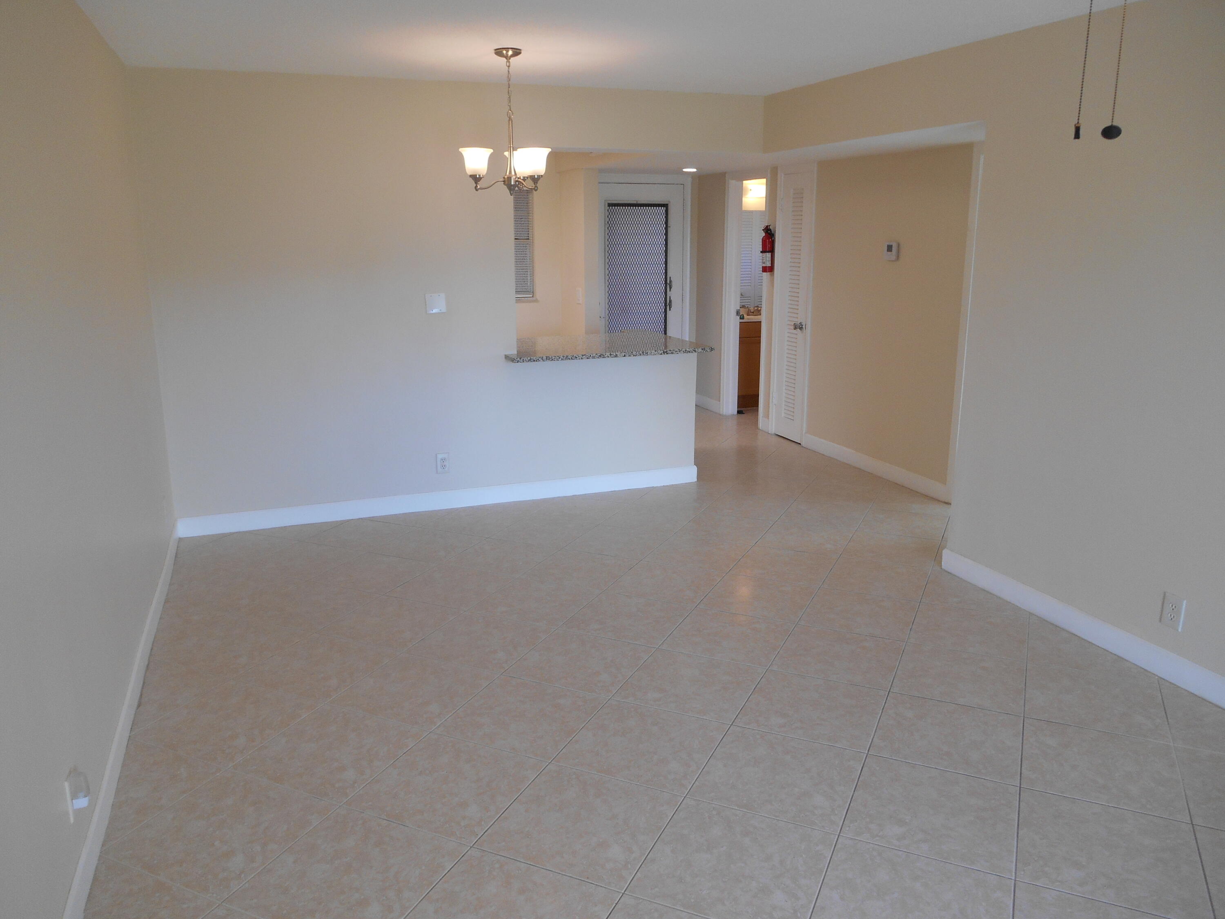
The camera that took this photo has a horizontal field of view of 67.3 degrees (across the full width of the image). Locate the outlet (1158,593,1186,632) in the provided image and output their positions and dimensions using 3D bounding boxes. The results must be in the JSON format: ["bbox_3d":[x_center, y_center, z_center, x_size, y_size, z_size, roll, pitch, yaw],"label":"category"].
[{"bbox_3d":[2.045,0.557,3.361,0.009,0.118,0.076,-6,15,-20],"label":"outlet"}]

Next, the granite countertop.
[{"bbox_3d":[-0.151,-0.747,6.045,1.315,0.033,1.100,-6,15,-20],"label":"granite countertop"}]

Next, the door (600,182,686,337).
[{"bbox_3d":[0.287,-1.471,8.395,0.876,2.060,0.080,-6,15,-20],"label":"door"}]

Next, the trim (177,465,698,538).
[{"bbox_3d":[-0.919,0.237,5.602,3.146,0.110,0.018,-6,15,-20],"label":"trim"}]

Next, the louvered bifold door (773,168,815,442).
[{"bbox_3d":[1.401,-1.163,7.142,0.045,2.050,0.440,-6,15,-20],"label":"louvered bifold door"}]

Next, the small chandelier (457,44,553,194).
[{"bbox_3d":[-0.497,-1.558,4.276,0.435,0.628,0.435,-2,14,-6],"label":"small chandelier"}]

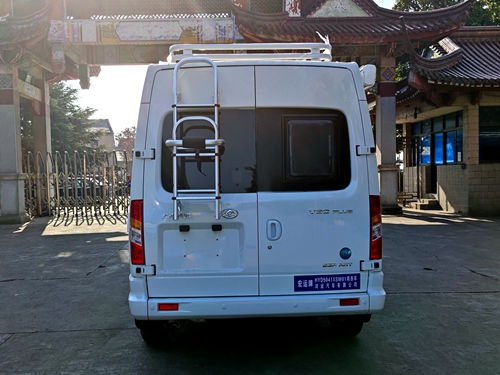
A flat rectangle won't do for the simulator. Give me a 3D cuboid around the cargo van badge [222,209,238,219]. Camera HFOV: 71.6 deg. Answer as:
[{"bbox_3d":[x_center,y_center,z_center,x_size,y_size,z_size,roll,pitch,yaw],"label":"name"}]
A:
[{"bbox_3d":[-0.148,0.201,2.620,0.129,0.081,0.015,-1,1,-1],"label":"cargo van badge"}]

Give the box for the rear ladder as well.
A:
[{"bbox_3d":[-0.394,-0.349,2.501,0.410,1.175,0.160,-1,-4,-1],"label":"rear ladder"}]

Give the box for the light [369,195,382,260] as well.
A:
[{"bbox_3d":[0.970,0.309,2.721,0.125,0.500,0.130,-1,1,-1],"label":"light"}]

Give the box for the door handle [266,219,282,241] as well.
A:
[{"bbox_3d":[0.186,0.327,2.626,0.120,0.165,0.035,-1,2,-1],"label":"door handle"}]

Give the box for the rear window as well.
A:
[{"bbox_3d":[0.048,-0.282,2.633,1.440,0.640,0.050,-1,-3,-1],"label":"rear window"}]

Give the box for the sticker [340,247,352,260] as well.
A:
[{"bbox_3d":[0.733,0.505,2.642,0.093,0.097,0.005,-1,2,-1],"label":"sticker"}]

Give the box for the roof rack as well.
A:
[{"bbox_3d":[-0.013,-1.111,3.728,1.366,0.200,1.700,-1,2,-1],"label":"roof rack"}]

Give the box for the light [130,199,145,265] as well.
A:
[{"bbox_3d":[-0.849,0.344,2.681,0.125,0.500,0.130,-1,1,-1],"label":"light"}]

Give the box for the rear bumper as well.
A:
[{"bbox_3d":[0.061,0.799,2.715,1.950,0.335,0.270,-1,2,-1],"label":"rear bumper"}]

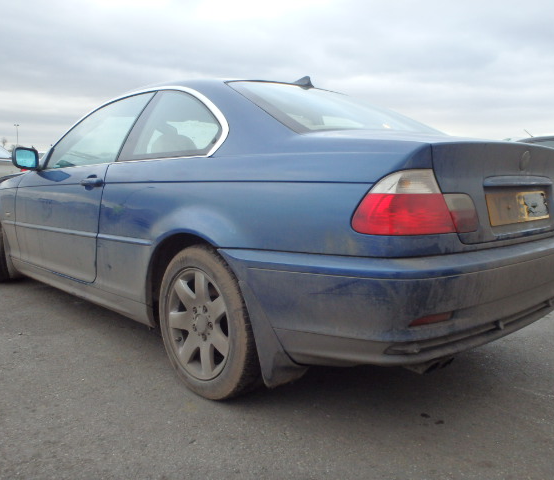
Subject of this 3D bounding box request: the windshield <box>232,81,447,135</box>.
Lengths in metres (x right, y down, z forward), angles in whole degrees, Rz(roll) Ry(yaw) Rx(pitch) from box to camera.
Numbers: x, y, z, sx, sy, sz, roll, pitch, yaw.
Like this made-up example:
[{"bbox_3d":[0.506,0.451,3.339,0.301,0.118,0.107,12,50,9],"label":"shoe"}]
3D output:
[{"bbox_3d":[0.372,-0.592,2.383,1.280,0.090,0.660,-7,35,-43],"label":"windshield"}]

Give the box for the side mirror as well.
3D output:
[{"bbox_3d":[-1.530,-0.496,3.150,0.175,0.140,0.110,-7,11,-43],"label":"side mirror"}]

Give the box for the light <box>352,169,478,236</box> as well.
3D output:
[{"bbox_3d":[0.416,-0.114,1.538,0.450,0.190,0.200,-7,11,-43],"label":"light"}]

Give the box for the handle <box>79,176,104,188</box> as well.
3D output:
[{"bbox_3d":[-0.903,-0.276,2.503,0.050,0.055,0.230,-7,11,-43],"label":"handle"}]

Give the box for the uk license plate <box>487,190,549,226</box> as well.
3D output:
[{"bbox_3d":[0.889,-0.119,1.884,0.520,0.111,0.020,-7,-3,-43],"label":"uk license plate"}]

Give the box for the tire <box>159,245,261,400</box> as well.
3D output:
[{"bbox_3d":[-0.240,0.316,2.072,0.205,0.620,0.620,-7,11,-43],"label":"tire"}]

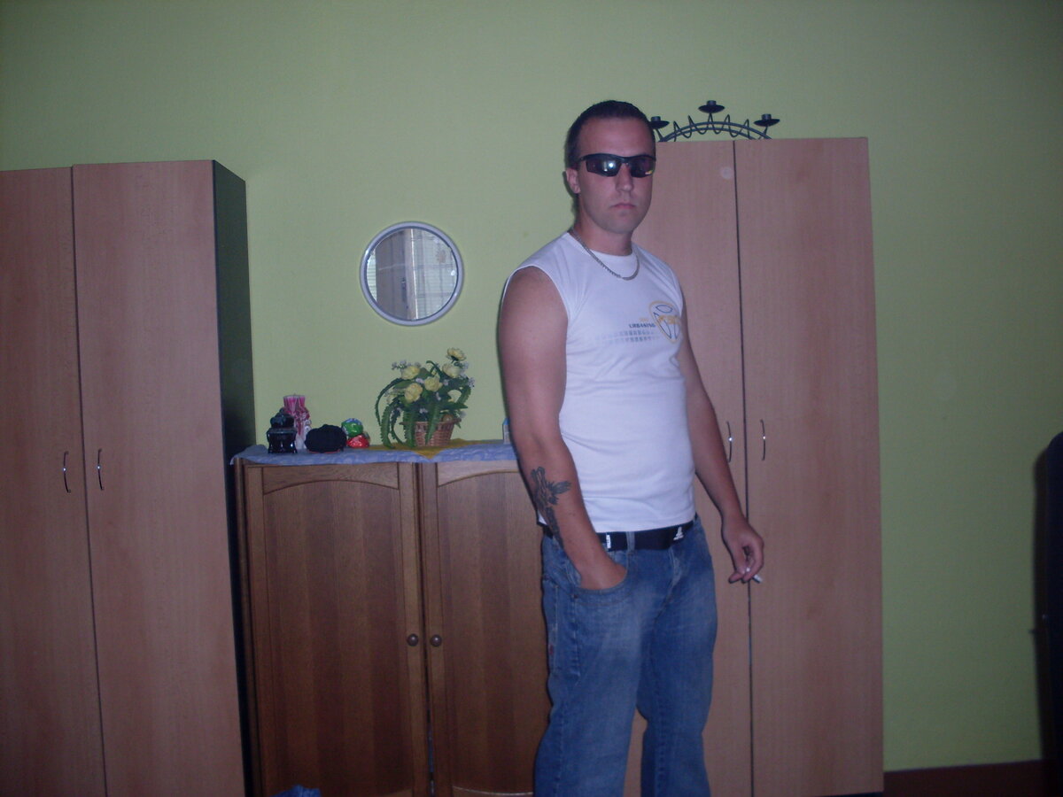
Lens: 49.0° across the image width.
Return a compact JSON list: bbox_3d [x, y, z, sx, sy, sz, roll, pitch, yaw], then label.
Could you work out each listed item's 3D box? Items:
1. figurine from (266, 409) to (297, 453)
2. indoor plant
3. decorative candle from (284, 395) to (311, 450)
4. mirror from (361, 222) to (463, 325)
[{"bbox_3d":[-0.718,0.092,3.347,0.084,0.128,0.075,-2,2,-1],"label":"figurine"},{"bbox_3d":[-0.311,-0.001,3.375,0.280,0.286,0.220,-2,2,-1],"label":"indoor plant"},{"bbox_3d":[-0.712,0.076,3.526,0.084,0.167,0.084,-2,3,-2],"label":"decorative candle"},{"bbox_3d":[-0.355,-0.372,3.467,0.305,0.307,0.025,-2,2,-1],"label":"mirror"}]

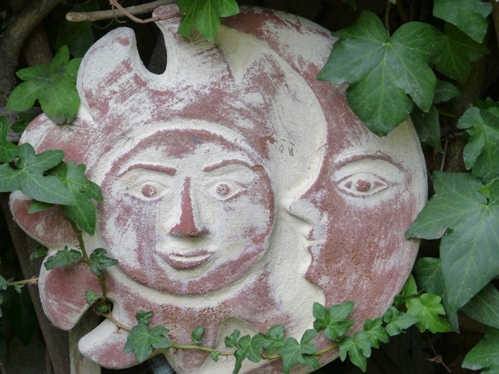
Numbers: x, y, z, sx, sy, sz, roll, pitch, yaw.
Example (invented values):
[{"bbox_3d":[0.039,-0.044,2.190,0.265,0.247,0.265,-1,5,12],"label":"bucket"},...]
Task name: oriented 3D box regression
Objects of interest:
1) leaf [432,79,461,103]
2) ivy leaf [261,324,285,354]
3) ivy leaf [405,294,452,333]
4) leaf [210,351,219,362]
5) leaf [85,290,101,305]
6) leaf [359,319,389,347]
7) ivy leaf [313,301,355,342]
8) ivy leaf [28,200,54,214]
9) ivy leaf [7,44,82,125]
[{"bbox_3d":[0.137,-0.068,1.620,0.028,0.018,0.006,-1,-20,-10],"label":"leaf"},{"bbox_3d":[0.017,0.115,1.720,0.018,0.023,0.007,0,6,0],"label":"ivy leaf"},{"bbox_3d":[0.127,0.089,1.600,0.032,0.028,0.007,-1,-20,-10],"label":"ivy leaf"},{"bbox_3d":[-0.027,0.129,1.730,0.006,0.009,0.004,0,6,0],"label":"leaf"},{"bbox_3d":[-0.119,0.084,1.730,0.011,0.011,0.005,0,6,0],"label":"leaf"},{"bbox_3d":[0.095,0.111,1.730,0.023,0.023,0.008,0,6,0],"label":"leaf"},{"bbox_3d":[0.059,0.093,1.580,0.029,0.027,0.008,0,-20,0],"label":"ivy leaf"},{"bbox_3d":[-0.156,0.013,1.720,0.023,0.015,0.007,0,6,0],"label":"ivy leaf"},{"bbox_3d":[-0.156,-0.077,1.730,0.057,0.059,0.017,0,6,0],"label":"ivy leaf"}]

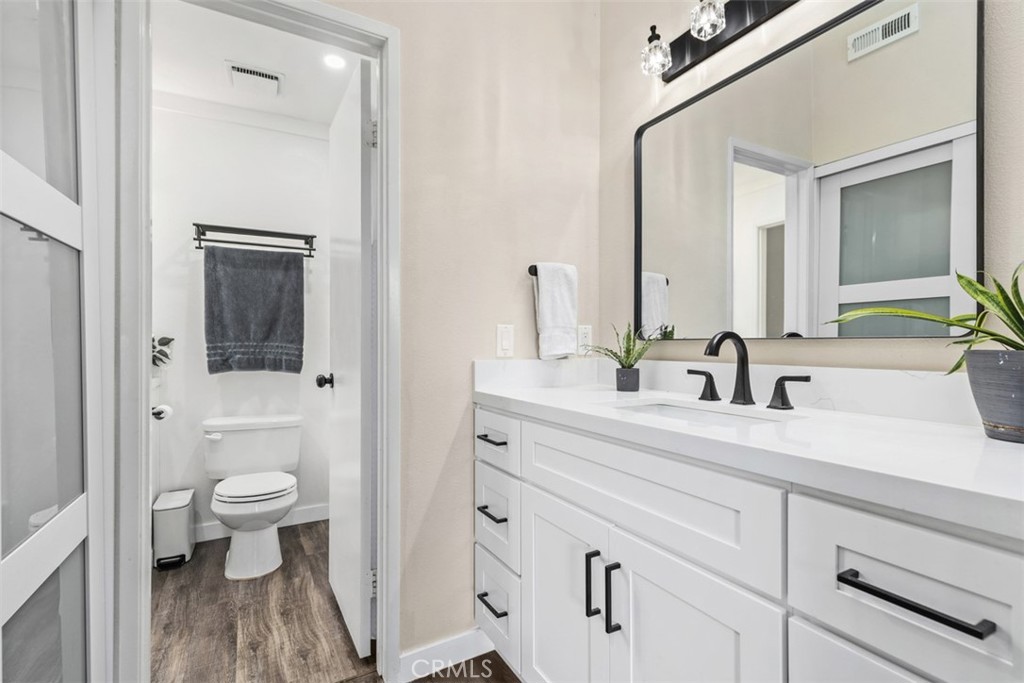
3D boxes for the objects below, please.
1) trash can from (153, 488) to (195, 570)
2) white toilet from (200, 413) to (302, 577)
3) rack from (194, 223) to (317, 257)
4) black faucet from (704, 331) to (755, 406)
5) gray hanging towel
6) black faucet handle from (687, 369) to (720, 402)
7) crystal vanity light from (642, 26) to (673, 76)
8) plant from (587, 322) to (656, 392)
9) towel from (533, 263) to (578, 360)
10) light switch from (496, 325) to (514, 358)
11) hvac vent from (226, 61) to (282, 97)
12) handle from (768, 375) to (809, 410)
[{"bbox_3d":[-1.731,0.958,2.340,0.148,0.293,0.260,0,0,-30],"label":"trash can"},{"bbox_3d":[-1.311,0.763,2.324,0.460,0.678,0.710,0,0,-30],"label":"white toilet"},{"bbox_3d":[-1.433,-0.544,2.567,0.582,0.140,0.230,0,0,-30],"label":"rack"},{"bbox_3d":[0.572,0.067,1.200,0.164,0.197,0.048,0,0,-30],"label":"black faucet"},{"bbox_3d":[-1.396,-0.162,2.486,0.471,0.678,0.060,0,0,-30],"label":"gray hanging towel"},{"bbox_3d":[0.559,0.126,1.331,0.045,0.081,0.088,0,0,-30],"label":"black faucet handle"},{"bbox_3d":[0.467,-0.964,1.495,0.105,0.141,0.098,0,0,-30],"label":"crystal vanity light"},{"bbox_3d":[0.385,0.052,1.568,0.210,0.234,0.215,0,0,0],"label":"plant"},{"bbox_3d":[0.155,-0.109,1.676,0.184,0.355,0.060,0,0,-30],"label":"towel"},{"bbox_3d":[-0.021,-0.001,1.632,0.068,0.117,0.010,0,0,-30],"label":"light switch"},{"bbox_3d":[-1.313,-1.328,2.330,0.263,0.024,0.245,0,0,-30],"label":"hvac vent"},{"bbox_3d":[0.685,0.123,1.122,0.046,0.081,0.085,0,0,-30],"label":"handle"}]

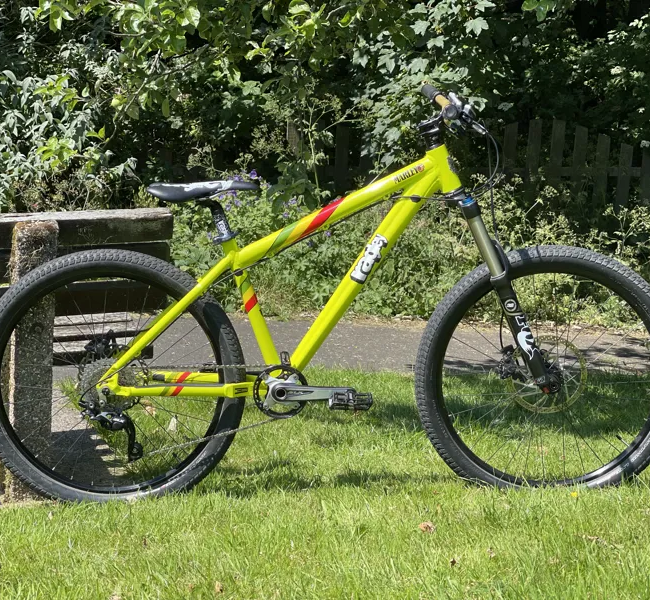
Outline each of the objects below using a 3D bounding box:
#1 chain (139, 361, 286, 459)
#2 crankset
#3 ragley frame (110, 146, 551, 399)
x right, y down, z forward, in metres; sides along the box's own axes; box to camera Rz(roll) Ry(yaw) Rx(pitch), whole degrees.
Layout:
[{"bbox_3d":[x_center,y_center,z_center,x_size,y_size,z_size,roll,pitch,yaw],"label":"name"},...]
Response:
[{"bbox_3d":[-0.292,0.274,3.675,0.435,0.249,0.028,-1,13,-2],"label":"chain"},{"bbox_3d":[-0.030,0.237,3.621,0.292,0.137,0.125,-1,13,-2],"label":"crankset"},{"bbox_3d":[0.010,-0.077,3.653,1.129,0.633,0.170,-1,13,-2],"label":"ragley frame"}]

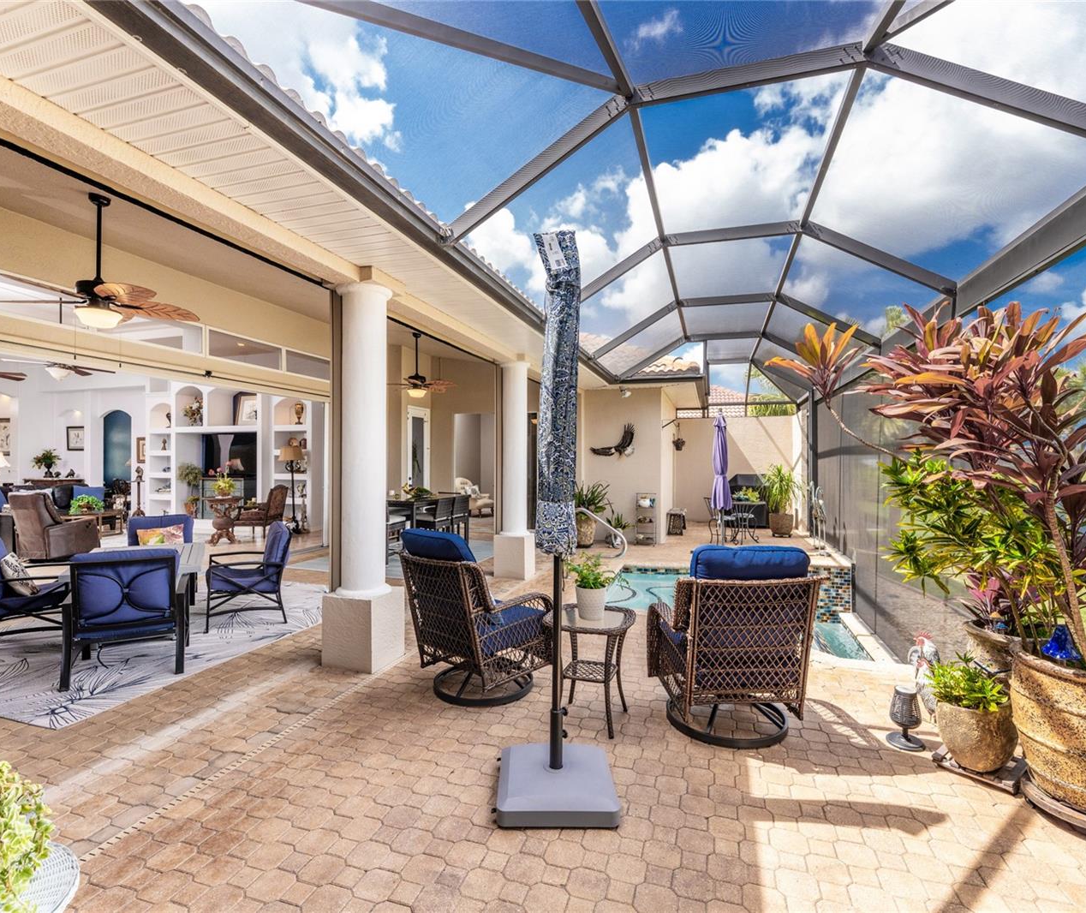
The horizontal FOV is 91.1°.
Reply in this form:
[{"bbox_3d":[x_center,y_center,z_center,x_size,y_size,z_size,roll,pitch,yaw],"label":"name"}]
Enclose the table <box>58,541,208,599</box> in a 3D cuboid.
[{"bbox_3d":[-3.387,1.161,4.526,0.850,0.620,1.280,0,-1,-31],"label":"table"}]

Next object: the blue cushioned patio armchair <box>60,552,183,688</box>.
[{"bbox_3d":[-2.839,1.035,3.673,0.673,0.851,0.723,0,0,-27],"label":"blue cushioned patio armchair"}]

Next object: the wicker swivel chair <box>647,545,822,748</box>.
[{"bbox_3d":[1.020,0.955,2.950,0.723,1.000,0.832,0,0,0],"label":"wicker swivel chair"}]

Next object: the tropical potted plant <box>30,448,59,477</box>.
[{"bbox_3d":[-12.348,0.146,13.200,0.540,0.720,0.540,0,-1,18],"label":"tropical potted plant"}]

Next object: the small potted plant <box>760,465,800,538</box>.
[{"bbox_3d":[4.633,0.826,10.404,0.750,1.420,0.750,0,0,18],"label":"small potted plant"}]

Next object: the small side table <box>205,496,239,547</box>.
[{"bbox_3d":[-5.526,1.093,9.202,0.550,0.770,0.550,0,0,18],"label":"small side table"}]

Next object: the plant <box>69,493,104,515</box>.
[{"bbox_3d":[-8.828,0.910,10.300,0.520,0.400,0.540,0,-1,18],"label":"plant"}]

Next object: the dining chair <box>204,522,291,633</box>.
[{"bbox_3d":[-2.619,1.040,4.841,0.723,0.851,0.673,0,0,-26],"label":"dining chair"}]

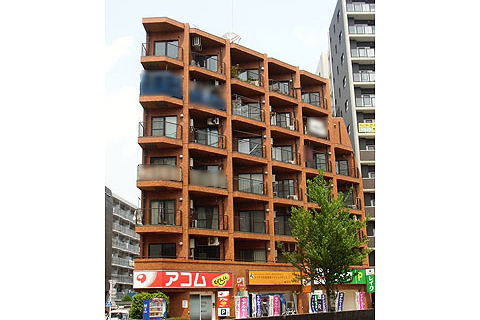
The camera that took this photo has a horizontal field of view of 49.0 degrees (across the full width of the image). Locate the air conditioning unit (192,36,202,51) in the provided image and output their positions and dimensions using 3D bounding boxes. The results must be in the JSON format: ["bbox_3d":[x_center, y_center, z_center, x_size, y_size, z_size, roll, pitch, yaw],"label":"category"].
[{"bbox_3d":[-2.986,-8.215,37.364,0.360,0.580,0.820,-2,-15,3],"label":"air conditioning unit"}]

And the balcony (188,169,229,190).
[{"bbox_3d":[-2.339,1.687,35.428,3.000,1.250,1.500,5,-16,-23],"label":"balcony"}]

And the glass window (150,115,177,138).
[{"bbox_3d":[-5.148,-2.160,35.857,1.762,1.762,0.099,-2,-15,3],"label":"glass window"}]

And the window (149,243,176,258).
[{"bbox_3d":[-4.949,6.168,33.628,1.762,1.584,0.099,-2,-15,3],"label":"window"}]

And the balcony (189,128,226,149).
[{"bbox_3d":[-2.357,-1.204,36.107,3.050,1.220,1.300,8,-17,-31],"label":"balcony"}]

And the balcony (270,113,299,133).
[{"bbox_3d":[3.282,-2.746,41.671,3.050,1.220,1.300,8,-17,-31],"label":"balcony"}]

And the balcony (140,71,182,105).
[{"bbox_3d":[-5.260,-4.773,35.916,2.821,2.178,1.337,0,-15,-4],"label":"balcony"}]

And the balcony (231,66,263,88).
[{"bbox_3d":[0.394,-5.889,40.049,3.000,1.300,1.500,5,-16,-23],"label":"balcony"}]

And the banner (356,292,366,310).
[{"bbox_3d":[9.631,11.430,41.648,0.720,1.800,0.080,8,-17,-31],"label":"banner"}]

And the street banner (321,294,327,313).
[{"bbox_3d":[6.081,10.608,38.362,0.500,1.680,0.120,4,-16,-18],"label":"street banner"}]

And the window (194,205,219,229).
[{"bbox_3d":[-2.314,4.021,36.854,1.693,1.762,0.099,-2,-15,3],"label":"window"}]

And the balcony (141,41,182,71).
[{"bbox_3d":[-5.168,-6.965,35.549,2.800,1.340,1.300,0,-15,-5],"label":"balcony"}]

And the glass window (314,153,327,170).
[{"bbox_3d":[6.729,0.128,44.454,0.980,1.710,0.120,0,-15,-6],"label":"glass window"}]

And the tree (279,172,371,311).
[{"bbox_3d":[5.684,5.729,35.522,6.100,10.300,5.700,-1,-15,0],"label":"tree"}]

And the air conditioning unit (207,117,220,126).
[{"bbox_3d":[-1.931,-2.782,38.385,0.792,0.554,0.297,-2,-15,3],"label":"air conditioning unit"}]

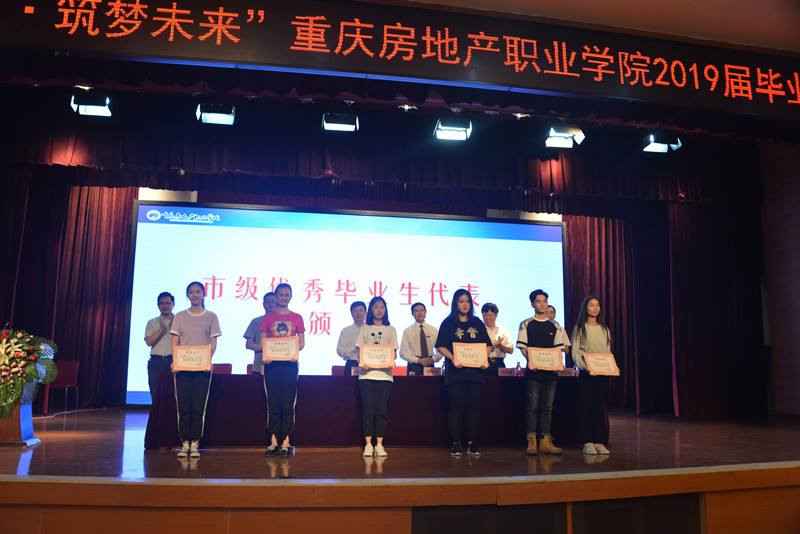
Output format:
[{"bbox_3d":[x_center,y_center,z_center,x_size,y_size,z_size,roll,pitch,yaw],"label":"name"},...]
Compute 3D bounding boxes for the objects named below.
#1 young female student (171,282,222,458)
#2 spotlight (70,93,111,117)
[{"bbox_3d":[-2.017,0.991,6.177,0.460,1.696,0.340,2,-7,-10],"label":"young female student"},{"bbox_3d":[-3.127,-1.647,6.287,0.390,0.240,0.300,2,-7,-10],"label":"spotlight"}]

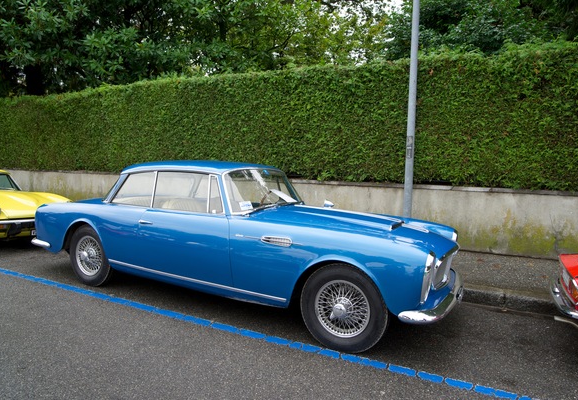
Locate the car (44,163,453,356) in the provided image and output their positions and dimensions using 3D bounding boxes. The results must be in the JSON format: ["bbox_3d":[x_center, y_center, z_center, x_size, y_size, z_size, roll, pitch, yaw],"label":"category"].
[{"bbox_3d":[-0.685,0.254,4.293,4.780,1.360,1.710,4,6,29],"label":"car"}]

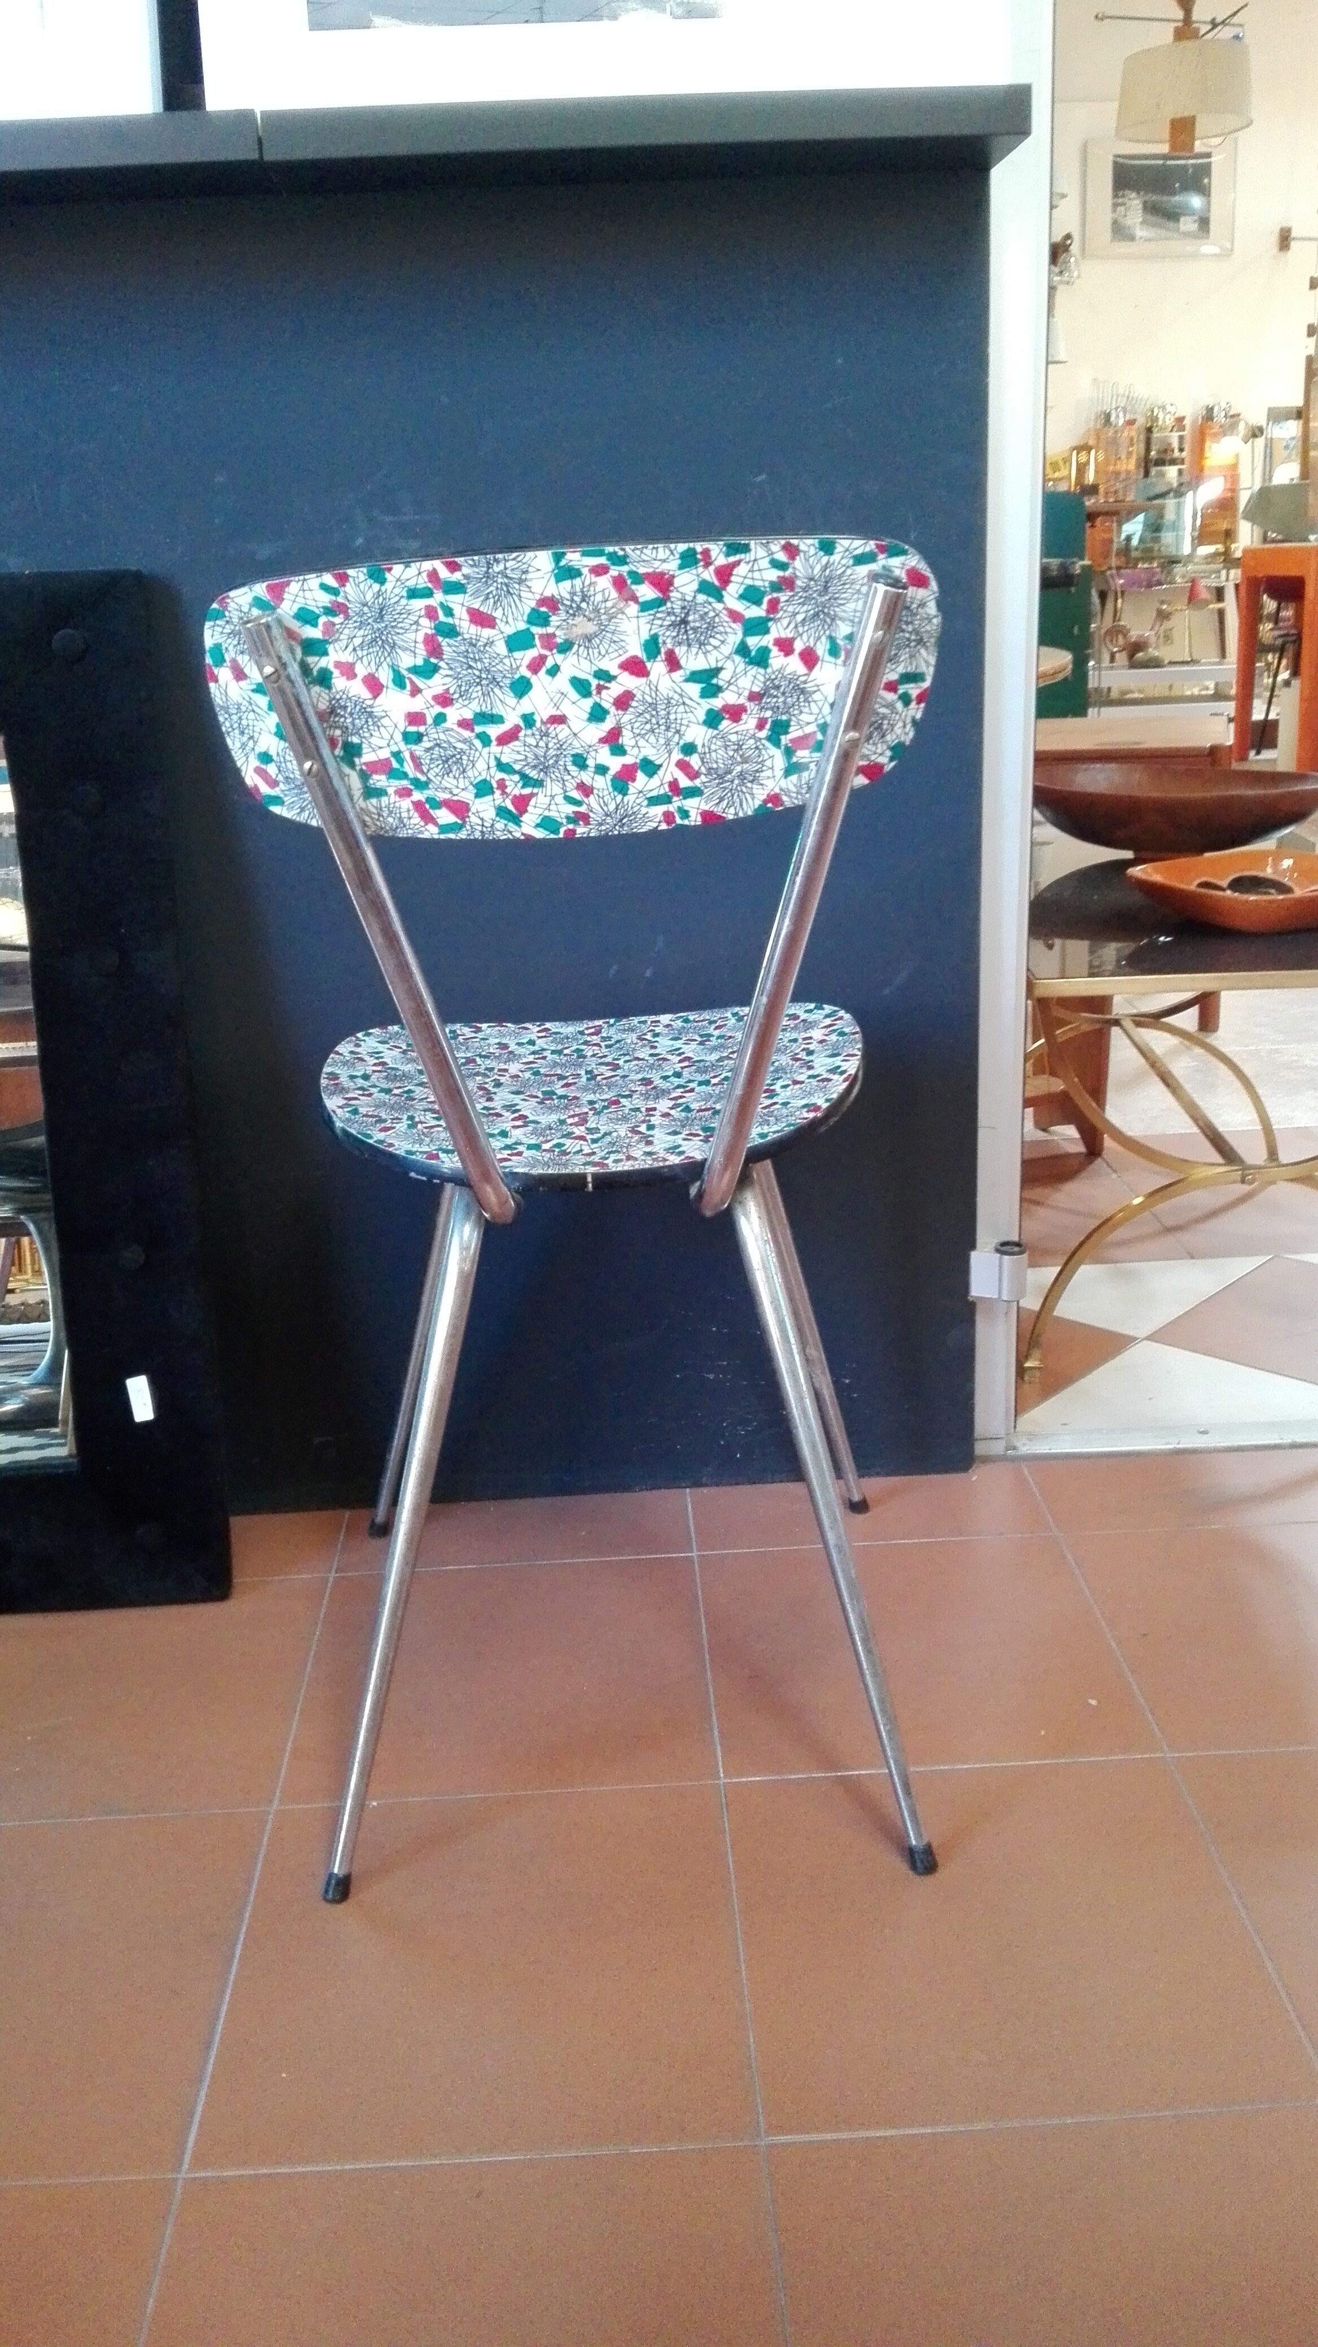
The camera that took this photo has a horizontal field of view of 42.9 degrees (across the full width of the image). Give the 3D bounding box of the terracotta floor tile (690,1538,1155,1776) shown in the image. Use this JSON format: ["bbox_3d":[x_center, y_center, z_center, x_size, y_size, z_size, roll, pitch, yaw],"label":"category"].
[{"bbox_3d":[0.193,0.369,1.303,0.303,0.010,0.288,-3,19,-1],"label":"terracotta floor tile"}]

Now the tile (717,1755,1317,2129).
[{"bbox_3d":[0.203,0.462,1.030,0.303,0.010,0.288,-3,19,-1],"label":"tile"}]

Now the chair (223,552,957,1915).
[{"bbox_3d":[-0.042,0.010,1.133,0.440,0.800,0.520,-3,19,-1],"label":"chair"}]

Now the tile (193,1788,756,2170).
[{"bbox_3d":[-0.103,0.478,1.023,0.303,0.010,0.288,-3,19,-1],"label":"tile"}]

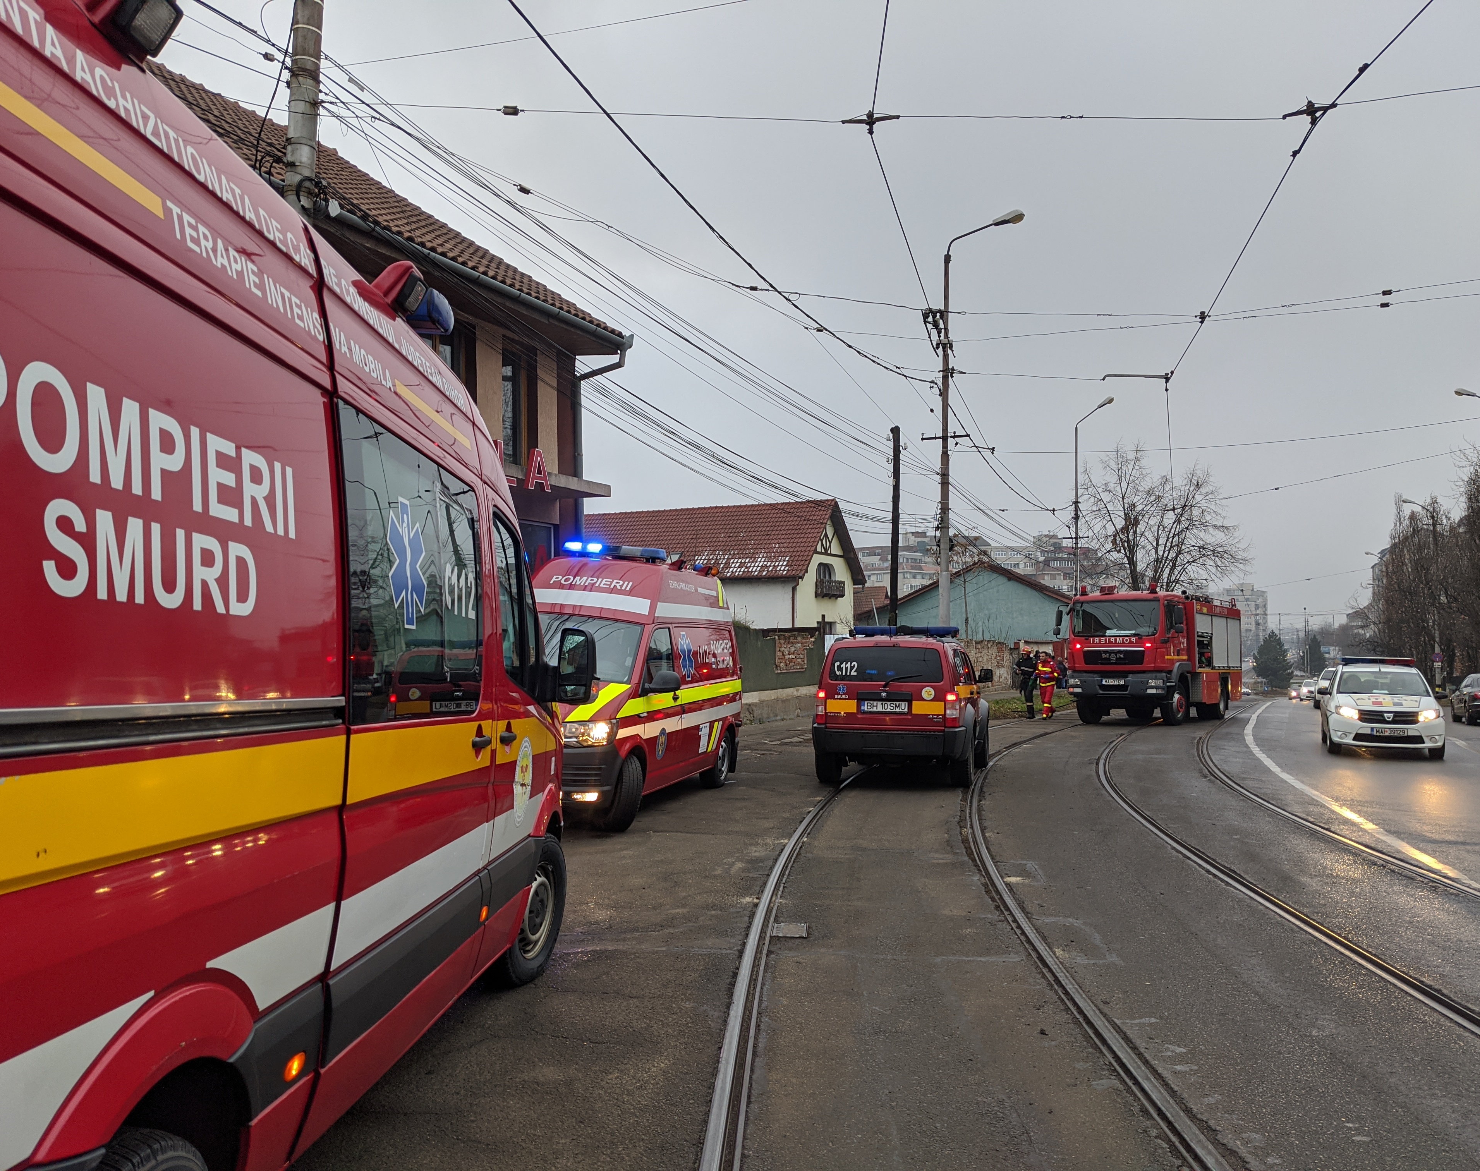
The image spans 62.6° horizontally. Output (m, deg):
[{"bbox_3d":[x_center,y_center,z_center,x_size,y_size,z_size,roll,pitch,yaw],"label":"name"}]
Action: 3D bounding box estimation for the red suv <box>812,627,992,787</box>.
[{"bbox_3d":[2.204,1.505,15.800,1.880,1.880,4.580,0,-3,15],"label":"red suv"}]

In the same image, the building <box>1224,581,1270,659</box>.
[{"bbox_3d":[220.303,15.395,530.000,15.000,34.000,17.000,3,-4,-41],"label":"building"}]

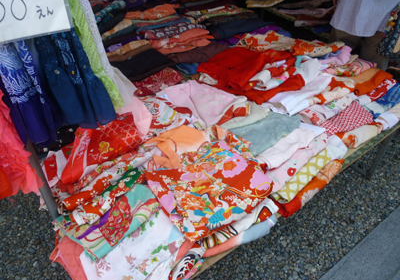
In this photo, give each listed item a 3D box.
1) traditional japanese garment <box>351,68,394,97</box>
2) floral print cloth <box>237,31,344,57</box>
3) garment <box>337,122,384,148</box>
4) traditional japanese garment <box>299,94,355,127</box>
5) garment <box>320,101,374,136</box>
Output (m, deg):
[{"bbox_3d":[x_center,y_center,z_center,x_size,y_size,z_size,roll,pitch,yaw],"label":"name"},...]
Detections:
[{"bbox_3d":[0.973,-0.350,2.006,0.370,0.065,0.180,-25,48,-30],"label":"traditional japanese garment"},{"bbox_3d":[0.629,-0.655,2.324,0.712,0.110,0.220,2,42,-1],"label":"floral print cloth"},{"bbox_3d":[0.839,-0.027,1.735,0.266,0.065,0.110,-16,45,-20],"label":"garment"},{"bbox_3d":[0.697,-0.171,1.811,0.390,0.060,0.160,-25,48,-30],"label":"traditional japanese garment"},{"bbox_3d":[0.755,-0.106,1.735,0.360,0.055,0.170,-25,48,-30],"label":"garment"}]

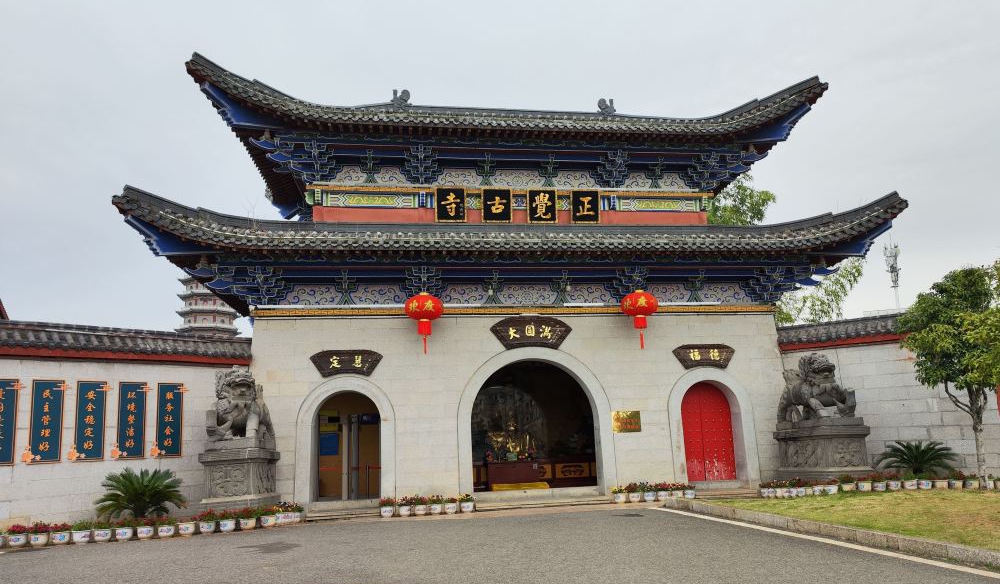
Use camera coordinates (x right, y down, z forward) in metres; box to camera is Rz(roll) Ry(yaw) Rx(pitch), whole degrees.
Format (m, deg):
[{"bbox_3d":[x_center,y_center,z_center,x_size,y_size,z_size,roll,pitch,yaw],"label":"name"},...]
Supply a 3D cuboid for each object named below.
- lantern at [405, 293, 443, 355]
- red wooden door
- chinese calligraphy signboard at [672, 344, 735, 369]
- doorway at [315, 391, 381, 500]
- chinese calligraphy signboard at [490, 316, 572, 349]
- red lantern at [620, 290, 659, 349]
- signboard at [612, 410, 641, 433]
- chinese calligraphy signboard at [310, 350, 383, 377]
[{"bbox_3d":[-1.651,0.678,15.212,0.827,1.333,0.827,-1,-12,-7],"label":"lantern"},{"bbox_3d":[4.900,3.317,16.531,1.490,2.307,0.120,-1,-12,-7],"label":"red wooden door"},{"bbox_3d":[4.817,1.534,16.372,1.552,0.593,0.100,-1,-12,-7],"label":"chinese calligraphy signboard"},{"bbox_3d":[-3.349,3.343,15.211,1.487,2.328,0.450,-1,-12,-7],"label":"doorway"},{"bbox_3d":[0.728,0.945,16.025,1.919,0.821,0.100,-1,-12,-7],"label":"chinese calligraphy signboard"},{"bbox_3d":[3.182,0.620,15.814,0.859,1.330,0.859,-1,-12,-7],"label":"red lantern"},{"bbox_3d":[2.889,2.968,15.836,0.658,0.493,0.040,-1,-12,-7],"label":"signboard"},{"bbox_3d":[-3.390,1.583,15.362,1.587,0.623,0.100,-1,-12,-7],"label":"chinese calligraphy signboard"}]

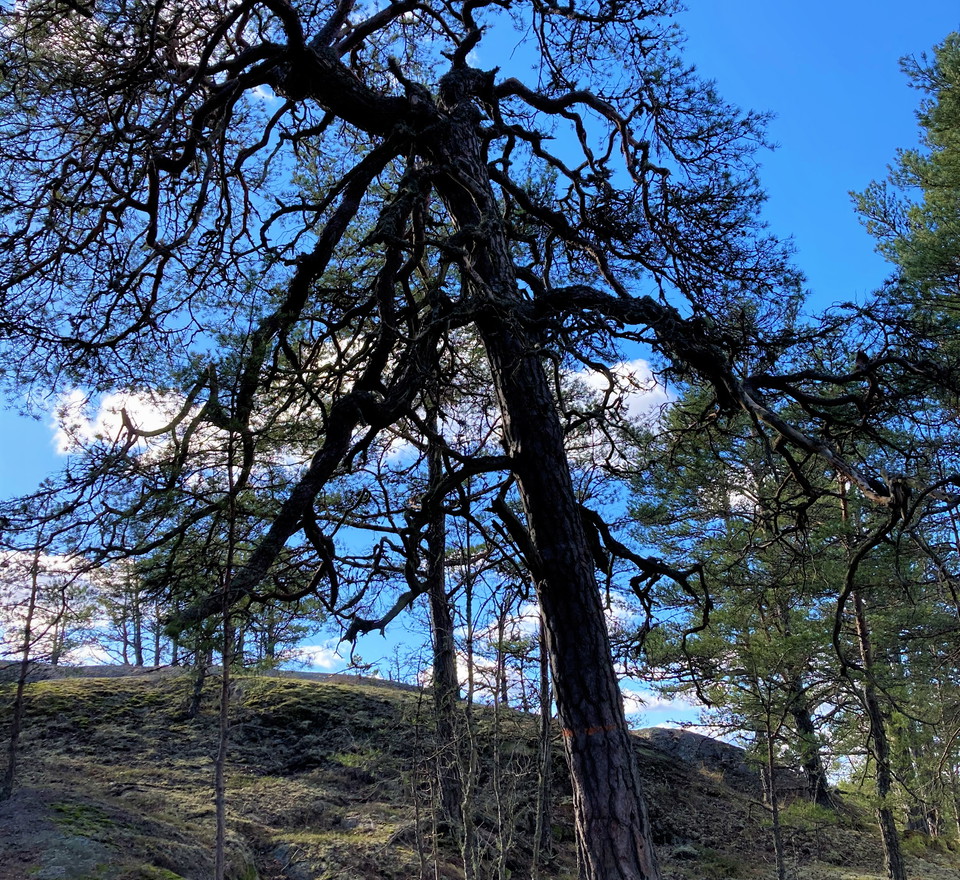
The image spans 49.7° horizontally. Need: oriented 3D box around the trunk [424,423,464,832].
[{"bbox_3d":[-0.470,2.146,12.938,0.380,5.090,0.360,-3,-17,-1],"label":"trunk"}]

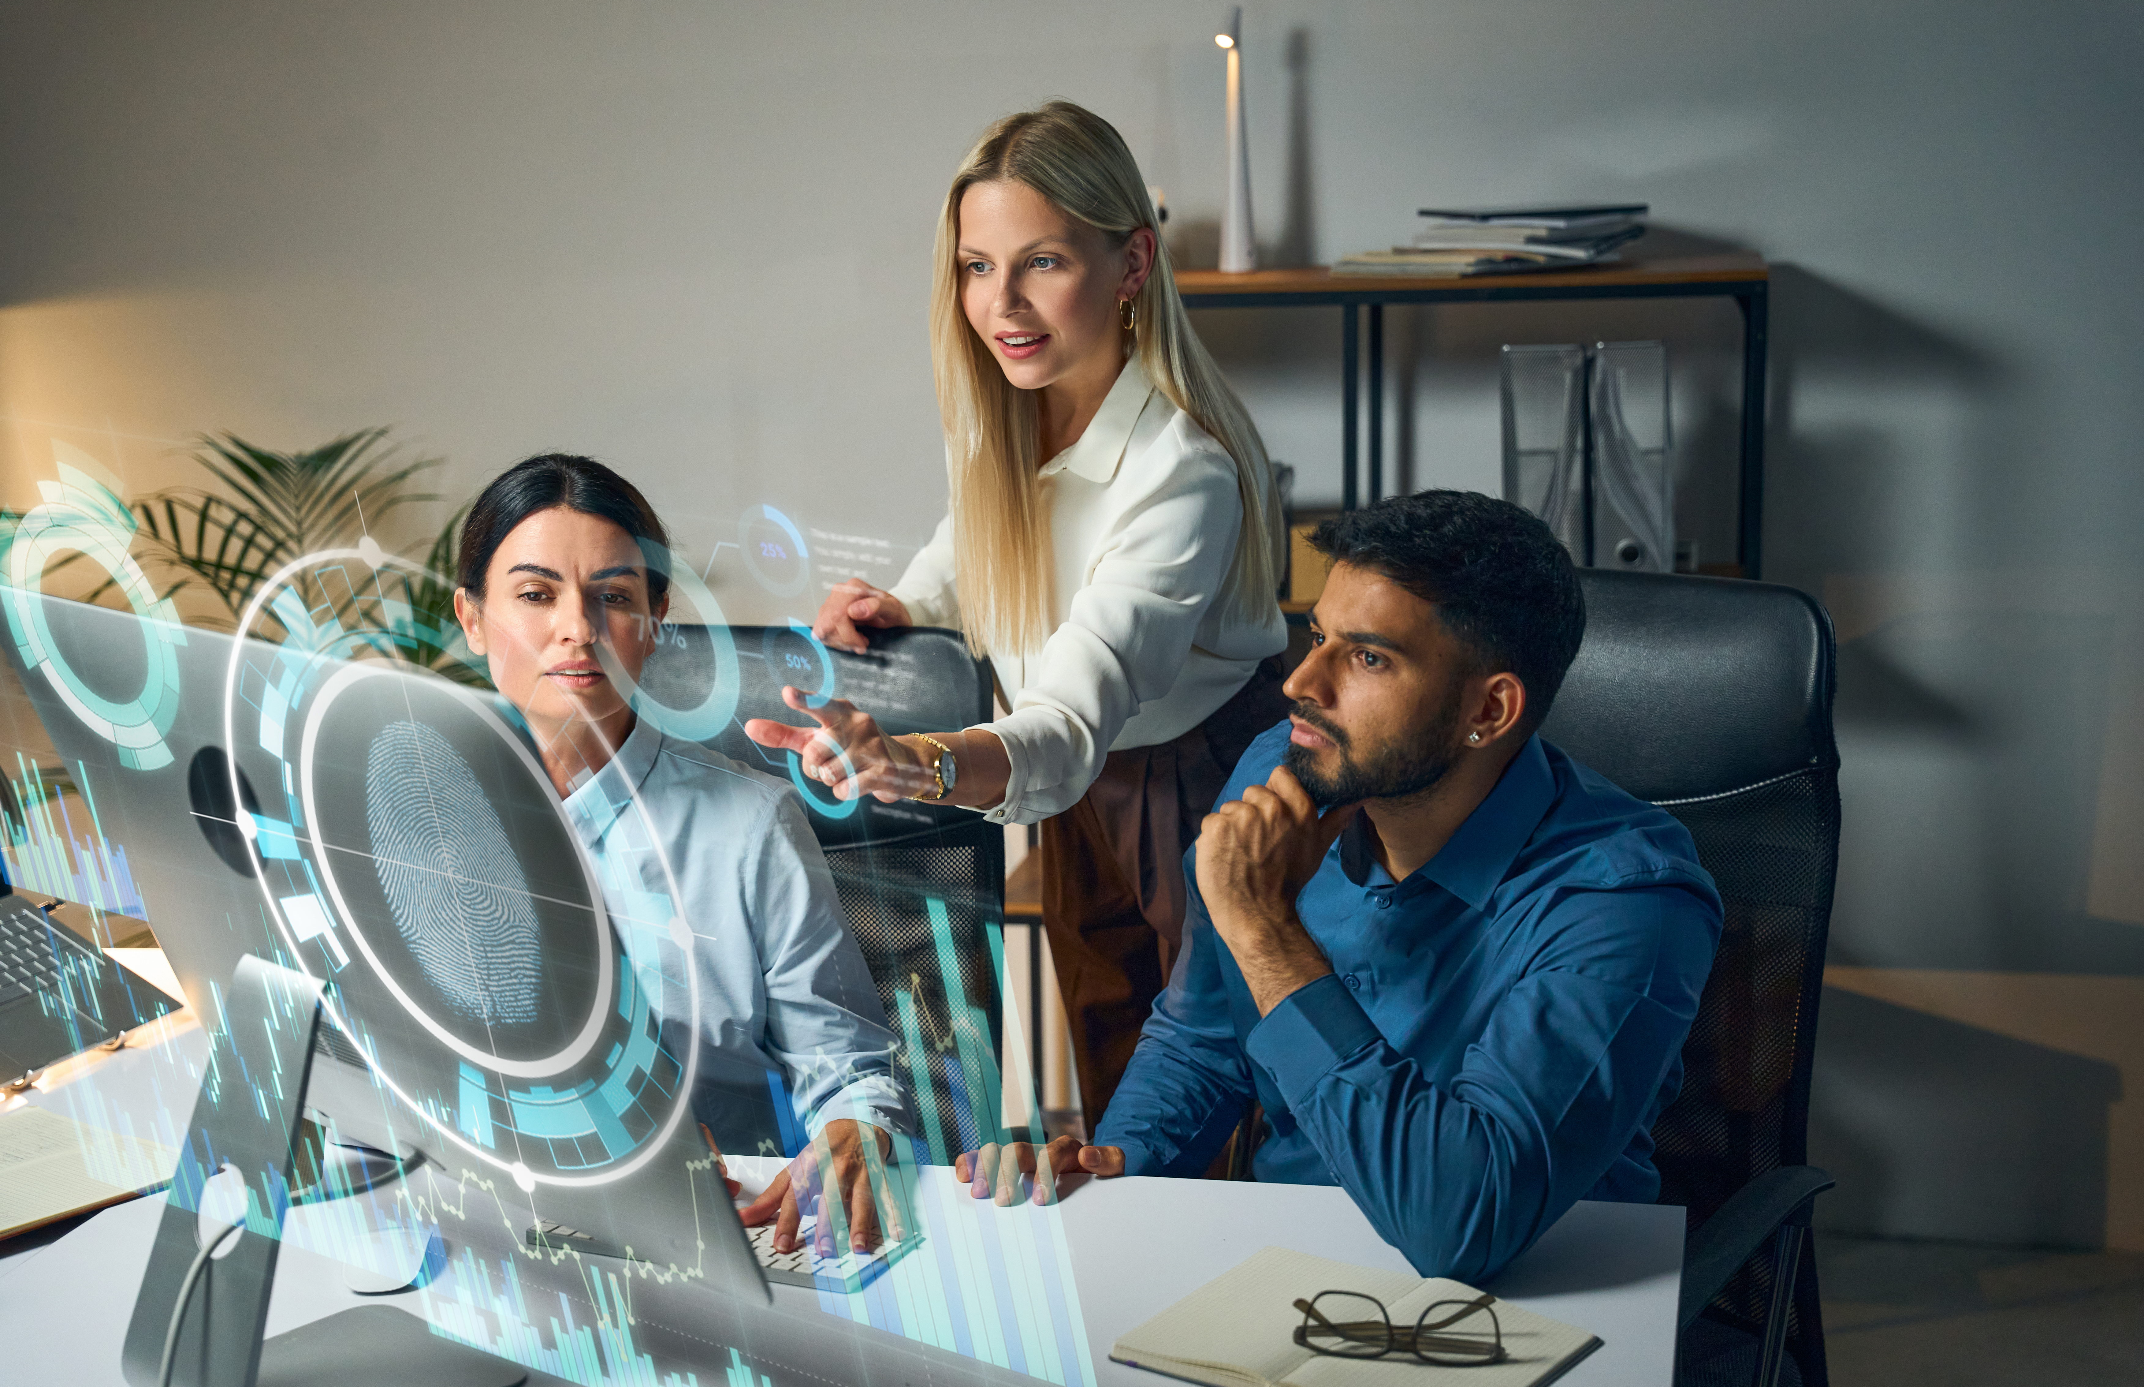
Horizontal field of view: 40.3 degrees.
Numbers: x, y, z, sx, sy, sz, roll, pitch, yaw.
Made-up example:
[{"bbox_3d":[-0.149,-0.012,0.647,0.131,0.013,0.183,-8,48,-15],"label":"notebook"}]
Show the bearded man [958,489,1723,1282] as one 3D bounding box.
[{"bbox_3d":[0.230,0.488,2.390,0.570,1.300,0.780,6,12,31],"label":"bearded man"}]

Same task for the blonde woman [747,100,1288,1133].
[{"bbox_3d":[-0.038,0.263,2.671,0.470,1.590,0.720,8,14,41],"label":"blonde woman"}]

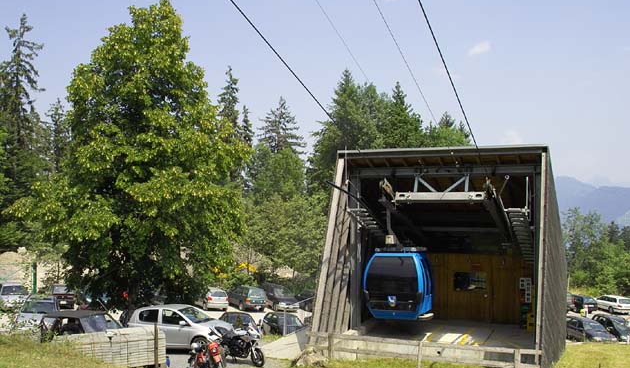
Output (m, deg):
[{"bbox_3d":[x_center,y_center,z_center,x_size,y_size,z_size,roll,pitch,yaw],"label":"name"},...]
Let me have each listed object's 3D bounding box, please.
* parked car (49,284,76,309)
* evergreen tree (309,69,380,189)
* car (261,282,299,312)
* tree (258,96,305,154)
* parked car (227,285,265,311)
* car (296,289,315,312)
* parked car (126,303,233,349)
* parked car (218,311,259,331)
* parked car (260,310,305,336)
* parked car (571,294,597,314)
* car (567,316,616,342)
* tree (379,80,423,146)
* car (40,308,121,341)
[{"bbox_3d":[-17.934,7.760,42.469,1.660,1.450,4.200,1,-3,-24],"label":"parked car"},{"bbox_3d":[2.750,-0.700,55.000,6.800,20.000,6.800,0,-1,0],"label":"evergreen tree"},{"bbox_3d":[-2.450,7.500,40.200,1.740,1.600,4.200,2,-4,-22],"label":"car"},{"bbox_3d":[-4.100,-0.600,72.000,6.200,20.000,6.200,0,-1,0],"label":"tree"},{"bbox_3d":[-4.970,7.861,42.466,1.740,1.580,4.400,2,-3,-26],"label":"parked car"},{"bbox_3d":[-0.200,7.750,40.600,1.720,1.430,4.200,1,-4,-17],"label":"car"},{"bbox_3d":[-4.777,4.944,20.768,3.620,1.500,1.660,0,-2,6],"label":"parked car"},{"bbox_3d":[-3.862,7.118,29.969,1.680,1.430,4.100,1,-3,-18],"label":"parked car"},{"bbox_3d":[-1.492,7.093,29.969,1.680,1.430,4.100,1,-3,-22],"label":"parked car"},{"bbox_3d":[19.470,8.958,44.969,1.700,1.430,4.100,2,-3,-25],"label":"parked car"},{"bbox_3d":[16.250,8.600,36.200,1.720,1.430,4.300,0,-4,-7],"label":"car"},{"bbox_3d":[8.400,-0.200,58.000,5.600,19.400,5.600,0,-1,0],"label":"tree"},{"bbox_3d":[-7.078,4.844,18.969,3.500,1.450,1.600,0,-3,18],"label":"car"}]

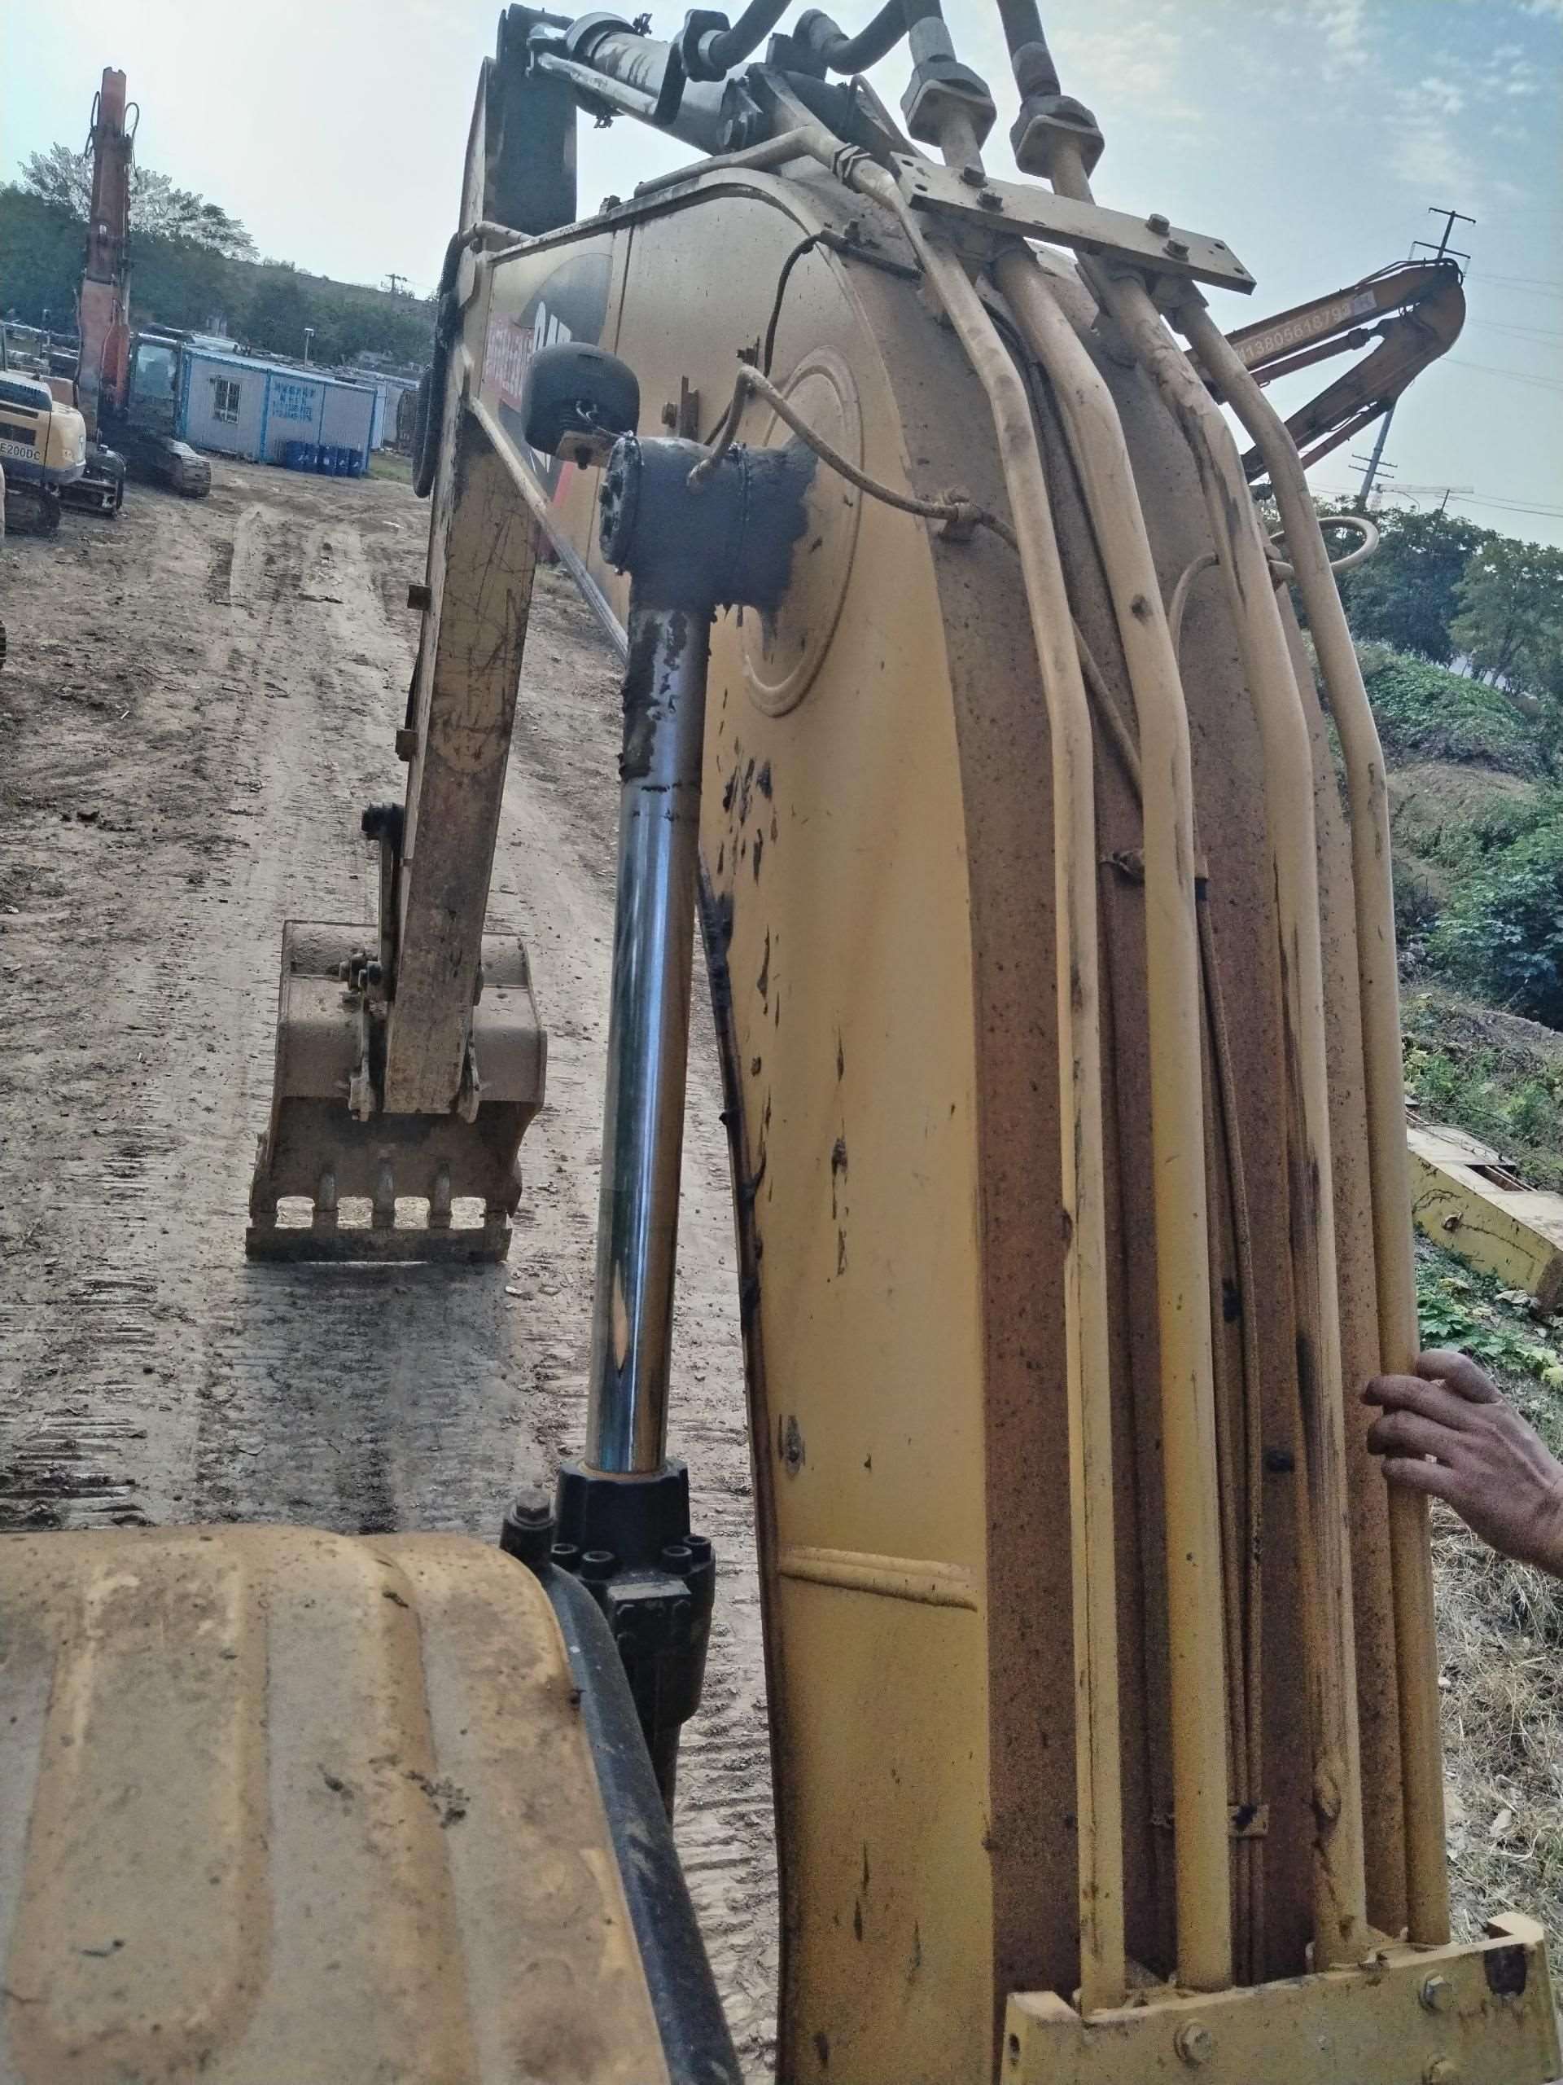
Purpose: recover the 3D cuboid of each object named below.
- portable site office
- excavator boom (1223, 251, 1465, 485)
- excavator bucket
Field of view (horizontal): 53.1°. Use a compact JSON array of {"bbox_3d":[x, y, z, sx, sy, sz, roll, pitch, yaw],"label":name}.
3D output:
[{"bbox_3d":[-16.676,-20.572,51.033,5.900,2.700,2.700,-2,24,-33],"label":"portable site office"},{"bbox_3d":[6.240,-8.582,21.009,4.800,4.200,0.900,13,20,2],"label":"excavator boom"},{"bbox_3d":[-1.853,0.239,7.503,1.200,1.330,1.150,5,21,-19],"label":"excavator bucket"}]

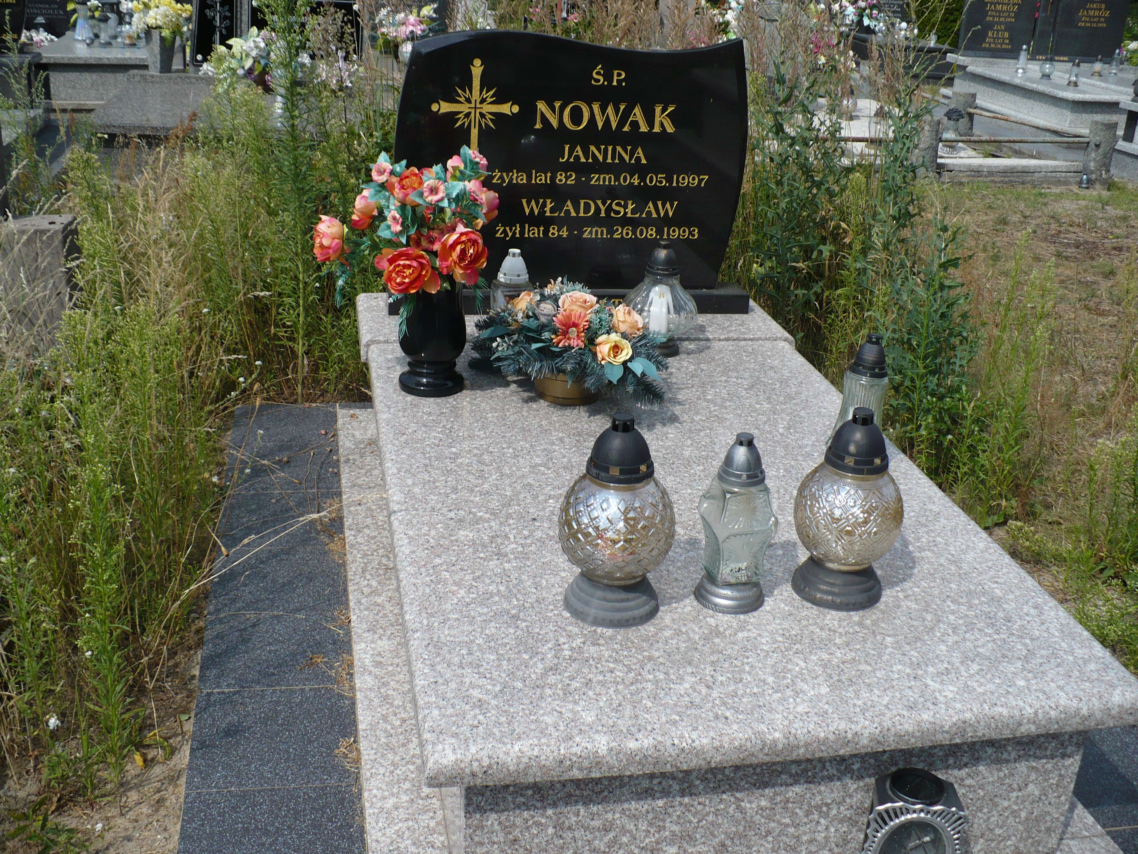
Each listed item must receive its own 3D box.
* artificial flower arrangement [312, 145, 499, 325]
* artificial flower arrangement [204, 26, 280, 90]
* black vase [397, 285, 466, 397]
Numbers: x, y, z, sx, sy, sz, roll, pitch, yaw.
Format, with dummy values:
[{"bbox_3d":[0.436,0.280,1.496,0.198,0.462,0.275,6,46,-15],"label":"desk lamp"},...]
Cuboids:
[{"bbox_3d":[-0.353,-0.419,2.633,0.405,0.355,0.322,-2,25,-12],"label":"artificial flower arrangement"},{"bbox_3d":[-1.595,-1.794,5.923,0.360,0.290,0.290,-2,25,-12],"label":"artificial flower arrangement"},{"bbox_3d":[-0.309,-0.228,2.765,0.153,0.278,0.153,-2,25,-12],"label":"black vase"}]

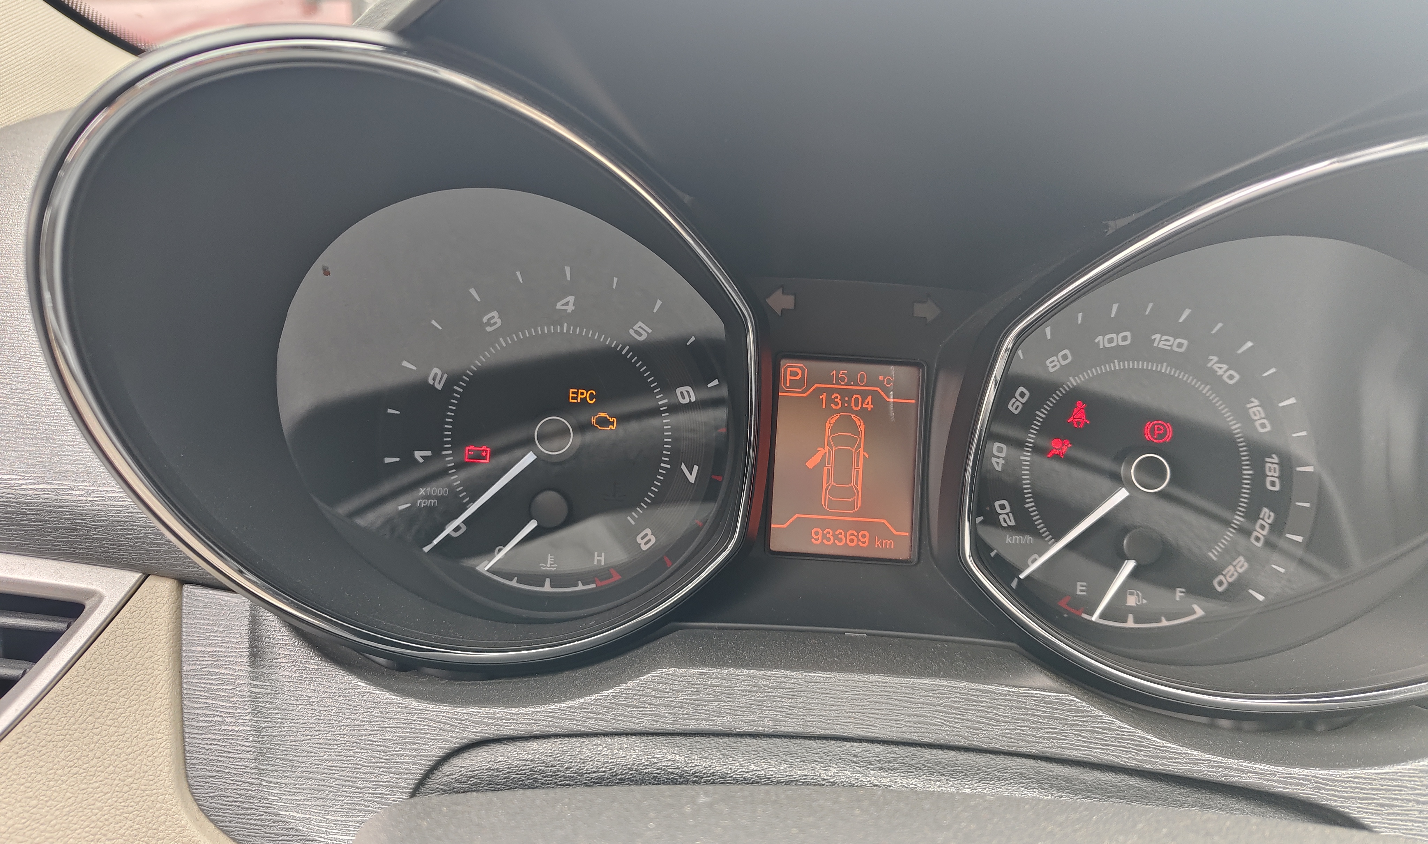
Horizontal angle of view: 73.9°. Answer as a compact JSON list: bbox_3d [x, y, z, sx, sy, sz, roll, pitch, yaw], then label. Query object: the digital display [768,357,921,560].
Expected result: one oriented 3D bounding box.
[{"bbox_3d":[0.042,0.012,0.307,0.046,0.062,0.008,3,-4,1],"label":"digital display"}]

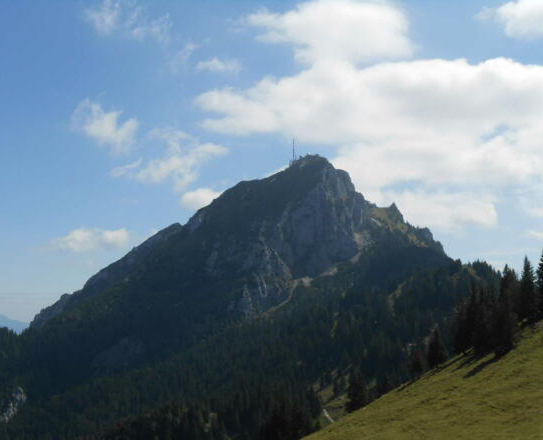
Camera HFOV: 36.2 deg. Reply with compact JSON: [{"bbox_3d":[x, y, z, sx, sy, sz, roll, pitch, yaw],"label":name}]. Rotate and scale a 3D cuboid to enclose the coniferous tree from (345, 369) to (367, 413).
[{"bbox_3d":[13.950,28.400,138.000,3.650,7.460,3.650,0,-6,0],"label":"coniferous tree"}]

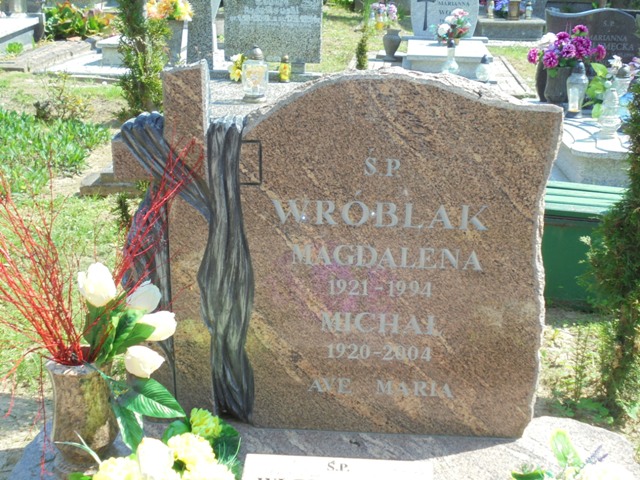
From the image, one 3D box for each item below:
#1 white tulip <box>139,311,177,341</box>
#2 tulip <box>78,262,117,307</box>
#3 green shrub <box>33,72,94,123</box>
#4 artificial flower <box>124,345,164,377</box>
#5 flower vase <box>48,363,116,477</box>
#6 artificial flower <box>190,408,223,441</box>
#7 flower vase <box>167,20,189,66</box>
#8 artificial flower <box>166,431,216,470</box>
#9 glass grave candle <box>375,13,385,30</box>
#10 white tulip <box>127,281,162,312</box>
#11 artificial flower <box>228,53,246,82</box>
[{"bbox_3d":[-0.321,0.169,1.570,0.070,0.058,0.060,2,21,0],"label":"white tulip"},{"bbox_3d":[-0.437,0.087,1.560,0.068,0.080,0.066,2,21,0],"label":"tulip"},{"bbox_3d":[-2.000,-1.111,6.200,0.440,0.380,0.420,2,21,0],"label":"green shrub"},{"bbox_3d":[-0.347,0.240,1.570,0.072,0.062,0.062,2,21,0],"label":"artificial flower"},{"bbox_3d":[-0.502,0.365,1.667,0.140,0.252,0.140,2,21,0],"label":"flower vase"},{"bbox_3d":[-0.234,0.381,1.640,0.062,0.058,0.060,2,21,0],"label":"artificial flower"},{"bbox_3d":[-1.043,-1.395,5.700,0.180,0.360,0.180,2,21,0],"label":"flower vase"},{"bbox_3d":[-0.246,0.408,1.520,0.092,0.070,0.085,2,21,0],"label":"artificial flower"},{"bbox_3d":[0.943,-3.463,12.600,0.145,0.265,0.145,2,20,0],"label":"glass grave candle"},{"bbox_3d":[-0.349,0.112,1.580,0.066,0.065,0.060,2,21,0],"label":"white tulip"},{"bbox_3d":[-0.571,-1.193,5.500,0.125,0.200,0.125,2,21,0],"label":"artificial flower"}]

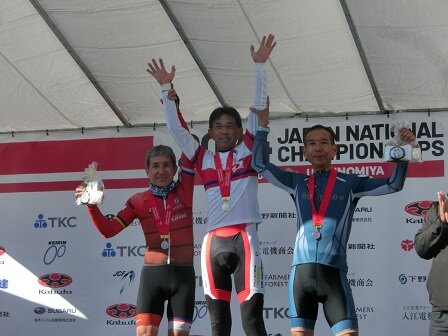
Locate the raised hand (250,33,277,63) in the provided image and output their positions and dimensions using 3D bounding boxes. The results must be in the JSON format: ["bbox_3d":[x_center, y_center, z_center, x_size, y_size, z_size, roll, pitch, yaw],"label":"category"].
[{"bbox_3d":[0.225,-0.685,6.350,0.130,0.175,0.055,17,-3,5],"label":"raised hand"}]

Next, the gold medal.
[{"bbox_3d":[0.010,0.219,6.270,0.049,0.058,0.007,-2,-8,7],"label":"gold medal"}]

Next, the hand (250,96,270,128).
[{"bbox_3d":[0.212,-0.314,6.300,0.080,0.175,0.100,1,-8,41],"label":"hand"}]

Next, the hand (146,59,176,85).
[{"bbox_3d":[-0.357,-0.551,6.350,0.150,0.165,0.055,-24,-3,4],"label":"hand"}]

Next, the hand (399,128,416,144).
[{"bbox_3d":[1.007,-0.174,6.100,0.092,0.090,0.085,-2,-8,11],"label":"hand"}]

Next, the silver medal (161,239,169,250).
[{"bbox_3d":[-0.339,0.442,6.380,0.048,0.055,0.007,-1,-8,6],"label":"silver medal"}]

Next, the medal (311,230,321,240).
[{"bbox_3d":[0.500,0.365,6.070,0.048,0.054,0.007,-2,-8,10],"label":"medal"}]

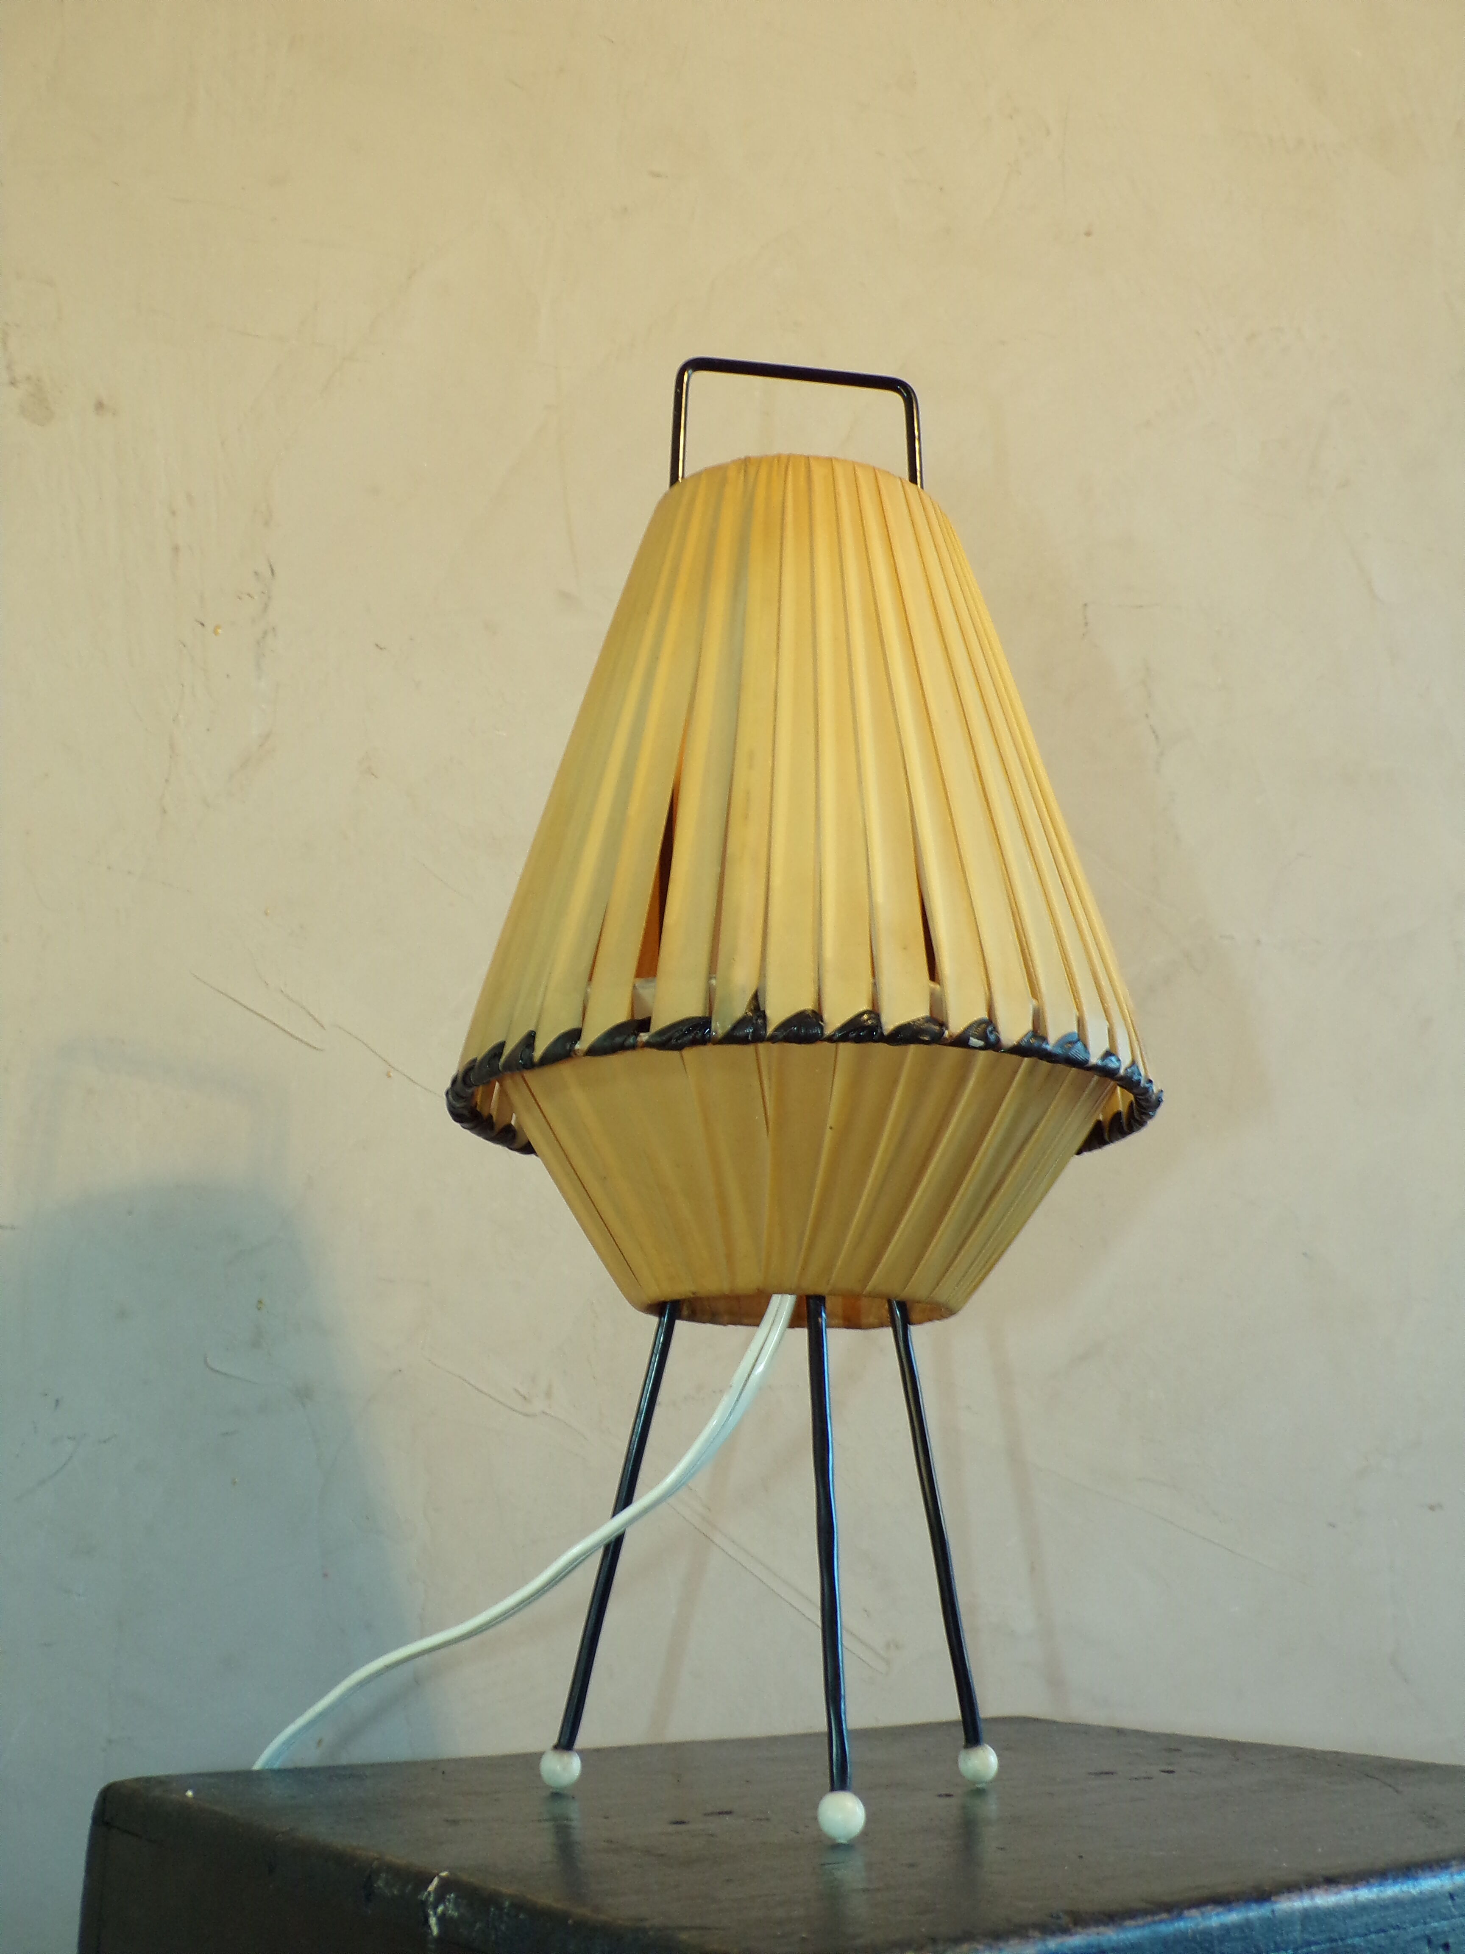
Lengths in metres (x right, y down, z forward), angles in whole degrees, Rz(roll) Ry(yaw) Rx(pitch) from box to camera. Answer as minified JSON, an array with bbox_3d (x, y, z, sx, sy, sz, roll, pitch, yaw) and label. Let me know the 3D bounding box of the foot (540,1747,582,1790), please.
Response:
[{"bbox_3d":[-0.046,0.212,0.560,0.012,0.012,0.012,0,-15,0],"label":"foot"}]

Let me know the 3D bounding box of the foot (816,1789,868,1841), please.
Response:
[{"bbox_3d":[0.025,0.190,0.472,0.012,0.012,0.012,0,-15,0],"label":"foot"}]

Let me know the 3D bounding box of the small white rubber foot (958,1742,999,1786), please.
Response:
[{"bbox_3d":[0.068,0.217,0.575,0.012,0.012,0.012,0,-15,0],"label":"small white rubber foot"}]

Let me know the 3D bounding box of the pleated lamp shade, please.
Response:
[{"bbox_3d":[0.019,-0.022,0.596,0.198,0.235,0.198,0,-15,0],"label":"pleated lamp shade"}]

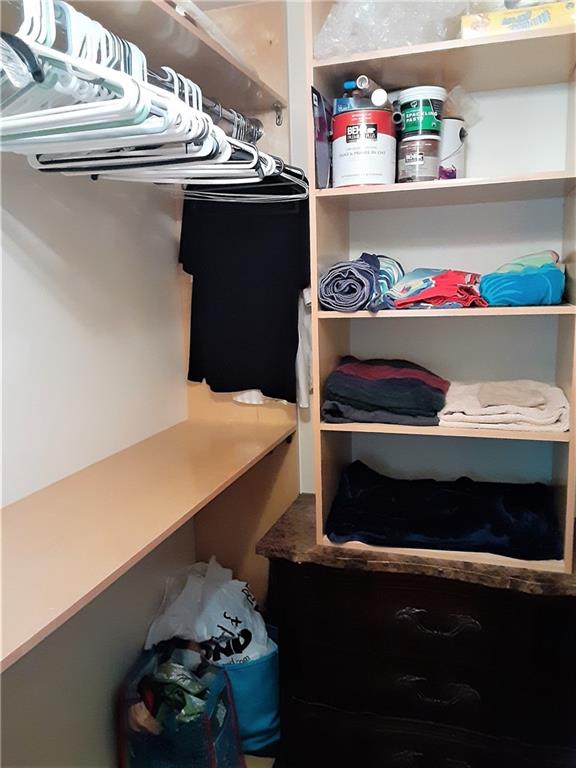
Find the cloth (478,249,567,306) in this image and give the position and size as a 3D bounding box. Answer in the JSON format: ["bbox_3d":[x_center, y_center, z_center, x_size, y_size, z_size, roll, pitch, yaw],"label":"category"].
[{"bbox_3d":[0.601,-0.271,1.540,0.200,0.135,0.263,1,10,18],"label":"cloth"}]

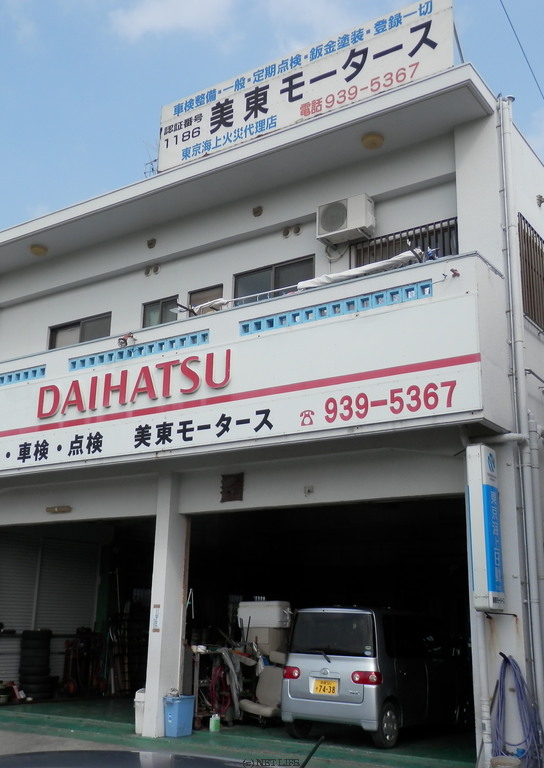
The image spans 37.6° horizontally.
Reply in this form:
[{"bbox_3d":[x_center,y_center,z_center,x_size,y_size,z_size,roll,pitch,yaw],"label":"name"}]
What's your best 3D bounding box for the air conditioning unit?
[{"bbox_3d":[1.079,-2.380,11.612,0.780,0.520,0.290,-9,-18,33],"label":"air conditioning unit"}]

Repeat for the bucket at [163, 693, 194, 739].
[{"bbox_3d":[-1.307,4.672,11.267,0.270,0.510,0.360,-9,-18,33],"label":"bucket"}]

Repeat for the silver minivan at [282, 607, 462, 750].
[{"bbox_3d":[1.690,4.190,11.730,1.475,1.735,3.395,-10,-20,34],"label":"silver minivan"}]

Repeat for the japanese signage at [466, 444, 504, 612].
[{"bbox_3d":[2.337,1.575,8.746,0.175,1.750,0.470,-9,-19,32],"label":"japanese signage"}]

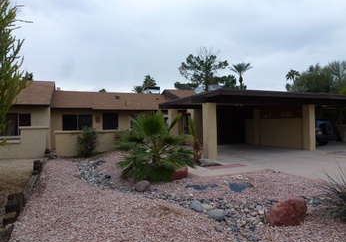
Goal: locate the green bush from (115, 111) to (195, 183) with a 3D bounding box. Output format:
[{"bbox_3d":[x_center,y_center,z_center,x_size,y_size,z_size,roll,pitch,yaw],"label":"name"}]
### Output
[{"bbox_3d":[-0.470,0.670,6.500,2.050,1.850,2.000,0,0,0],"label":"green bush"}]

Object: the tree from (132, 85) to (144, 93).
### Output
[{"bbox_3d":[-4.200,-1.500,30.000,2.400,5.800,2.400,0,0,0],"label":"tree"}]

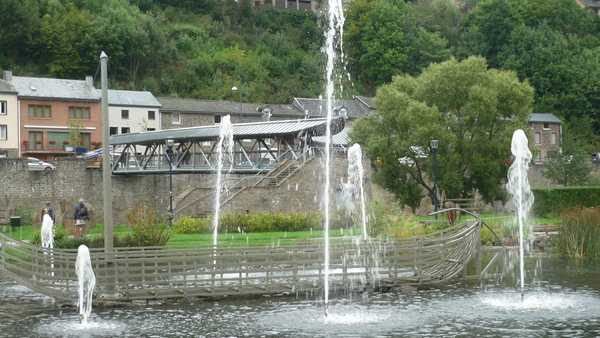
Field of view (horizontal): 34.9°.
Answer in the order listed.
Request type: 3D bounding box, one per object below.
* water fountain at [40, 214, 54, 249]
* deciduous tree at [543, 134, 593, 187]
[{"bbox_3d":[-7.666,2.464,29.000,0.450,2.050,0.450,-1,0,0],"label":"water fountain"},{"bbox_3d":[20.204,0.059,72.000,3.600,5.150,3.500,-1,0,0],"label":"deciduous tree"}]

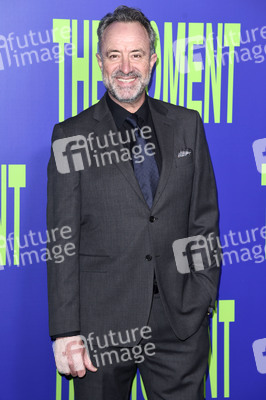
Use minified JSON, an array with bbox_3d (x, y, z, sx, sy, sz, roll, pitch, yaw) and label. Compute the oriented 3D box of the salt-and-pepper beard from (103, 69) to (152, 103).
[{"bbox_3d":[-0.015,-0.322,3.120,0.140,0.095,0.100,-1,6,-1],"label":"salt-and-pepper beard"}]

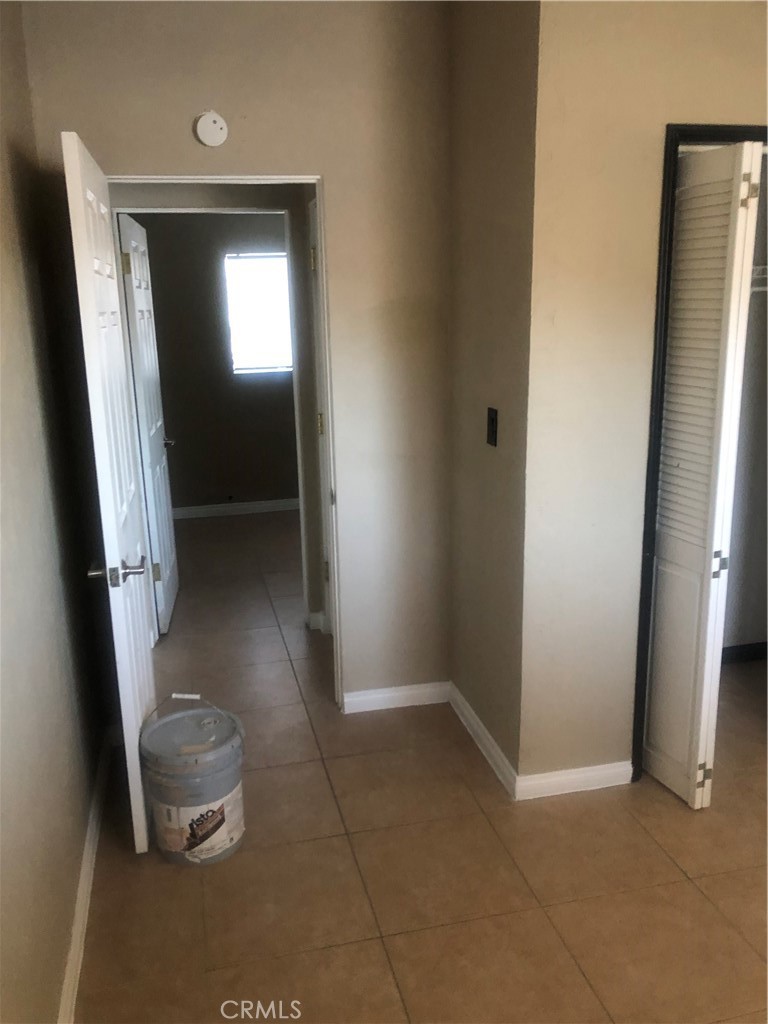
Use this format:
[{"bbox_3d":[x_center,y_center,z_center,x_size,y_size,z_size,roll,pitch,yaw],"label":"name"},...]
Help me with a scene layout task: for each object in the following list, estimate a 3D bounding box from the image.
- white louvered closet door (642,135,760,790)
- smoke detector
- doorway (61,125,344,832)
[{"bbox_3d":[0.958,-0.047,2.588,0.058,2.003,0.294,-6,14,-20],"label":"white louvered closet door"},{"bbox_3d":[-0.575,-1.279,2.778,0.106,0.108,0.036,-4,14,-12],"label":"smoke detector"},{"bbox_3d":[-0.487,-0.076,2.734,0.772,2.050,0.799,-4,14,-12],"label":"doorway"}]

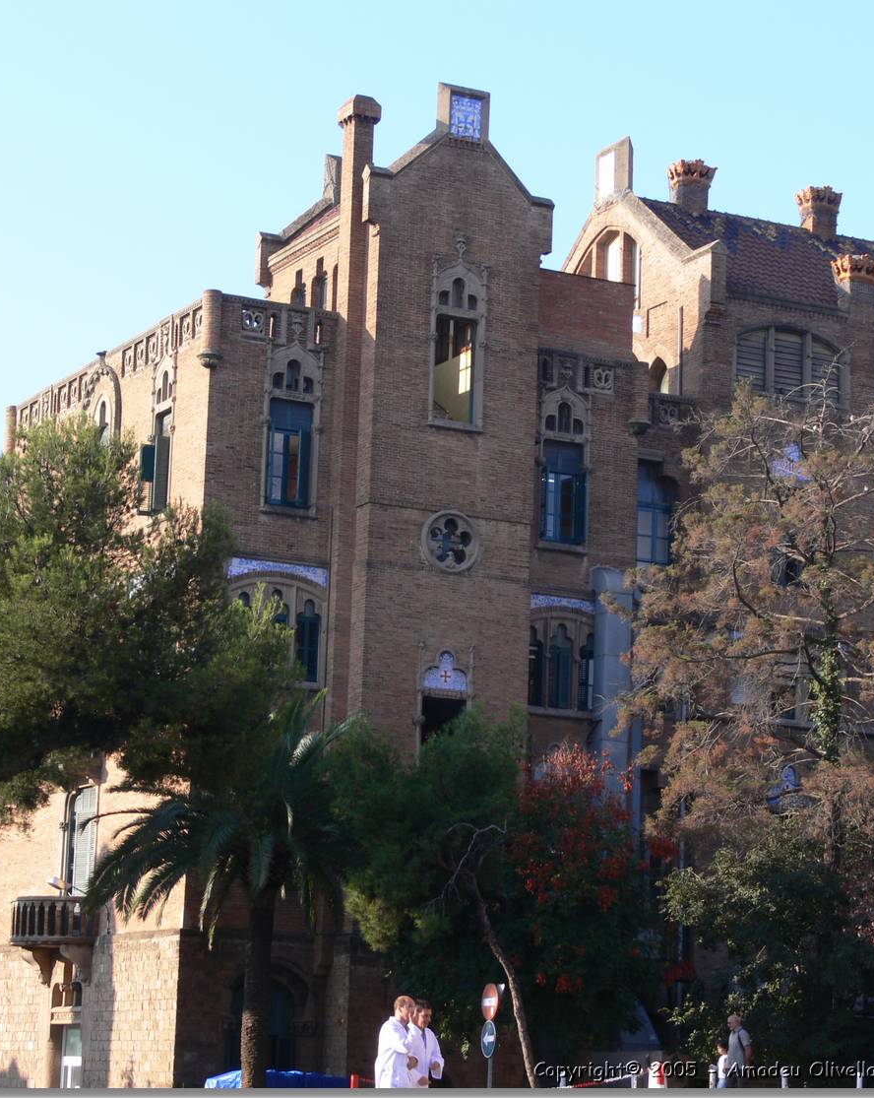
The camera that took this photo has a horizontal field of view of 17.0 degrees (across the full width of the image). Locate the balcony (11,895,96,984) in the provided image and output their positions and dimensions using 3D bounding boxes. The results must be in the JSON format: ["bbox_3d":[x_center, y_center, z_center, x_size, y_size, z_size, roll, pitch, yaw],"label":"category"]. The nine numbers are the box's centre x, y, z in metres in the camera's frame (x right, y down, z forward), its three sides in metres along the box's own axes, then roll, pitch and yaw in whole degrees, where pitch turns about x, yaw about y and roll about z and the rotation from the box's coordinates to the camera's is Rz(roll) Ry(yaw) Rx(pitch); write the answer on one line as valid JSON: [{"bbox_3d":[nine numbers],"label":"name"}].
[{"bbox_3d":[-9.117,9.261,69.109,1.150,2.050,3.100,7,-12,-26],"label":"balcony"}]

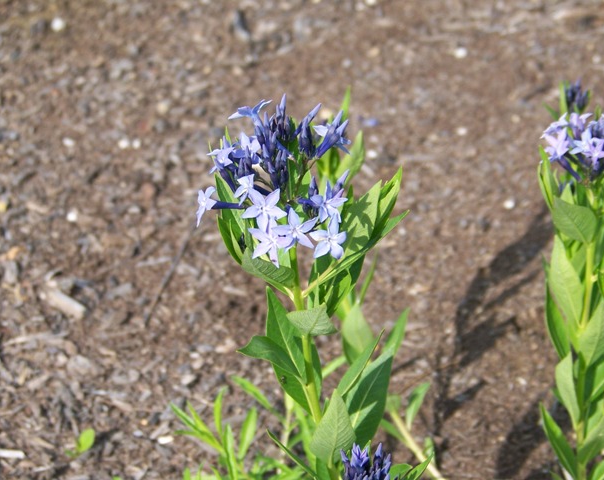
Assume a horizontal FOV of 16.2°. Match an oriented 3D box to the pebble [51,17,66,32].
[{"bbox_3d":[-0.212,-0.187,1.850,0.013,0.011,0.012,0,32,0],"label":"pebble"}]

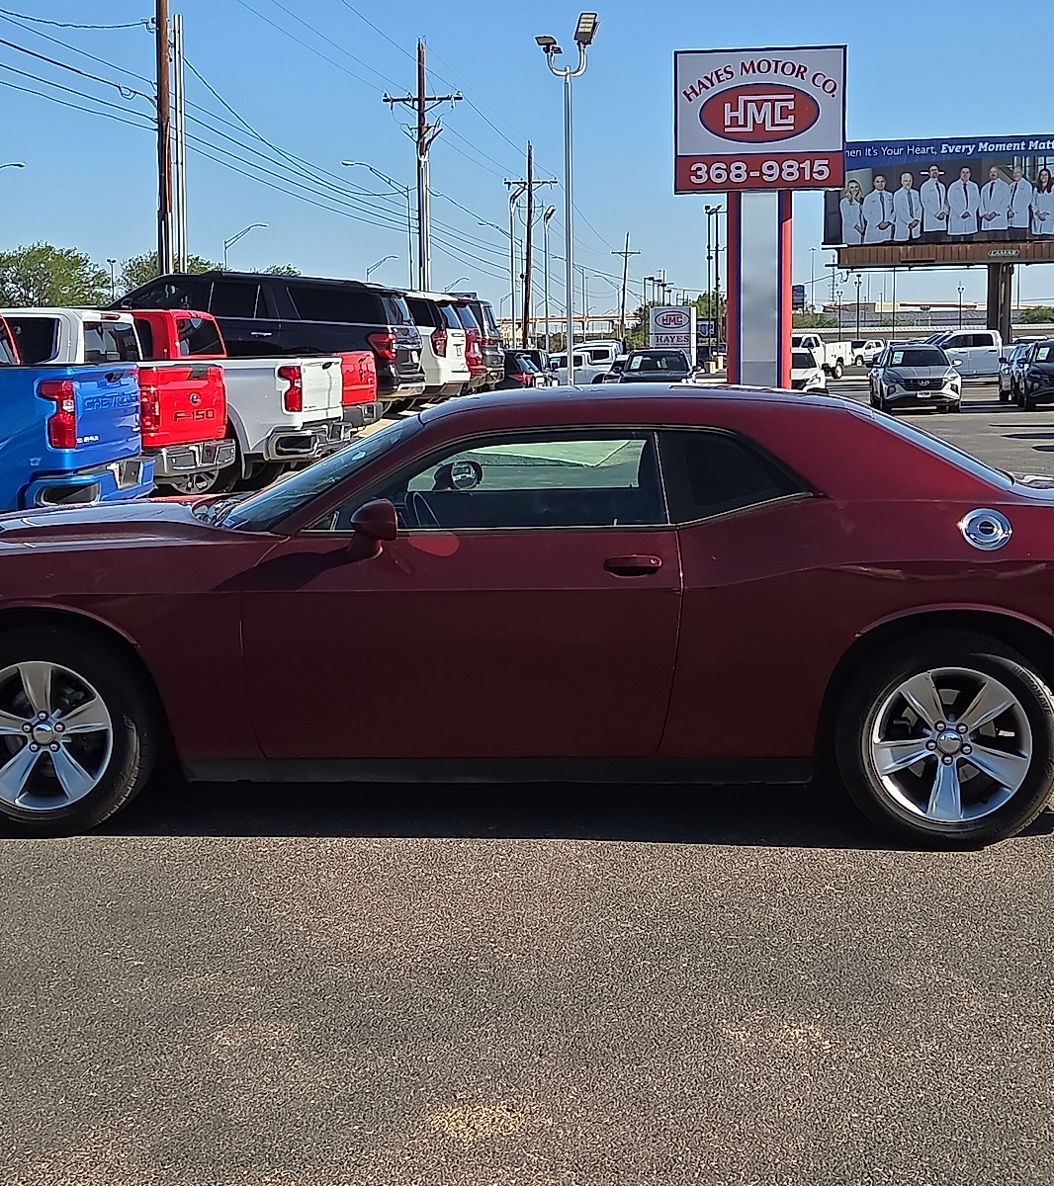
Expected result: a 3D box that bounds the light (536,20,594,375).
[{"bbox_3d":[0.731,-6.582,34.486,1.050,7.500,0.700,-1,7,-6],"label":"light"}]

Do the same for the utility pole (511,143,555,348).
[{"bbox_3d":[0.005,-15.402,90.202,2.450,11.300,0.400,2,7,7],"label":"utility pole"}]

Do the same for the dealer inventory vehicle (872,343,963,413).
[{"bbox_3d":[9.499,-5.247,46.906,1.870,1.650,4.600,0,7,6],"label":"dealer inventory vehicle"}]

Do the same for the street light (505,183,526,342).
[{"bbox_3d":[-0.407,-12.561,78.479,0.680,8.200,0.400,0,7,8],"label":"street light"}]

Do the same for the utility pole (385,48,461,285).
[{"bbox_3d":[-3.242,-11.731,61.002,2.450,11.300,0.400,0,7,7],"label":"utility pole"}]

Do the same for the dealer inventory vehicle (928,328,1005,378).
[{"bbox_3d":[16.953,-9.027,73.126,5.900,1.950,2.050,0,7,6],"label":"dealer inventory vehicle"}]

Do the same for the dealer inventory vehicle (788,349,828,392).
[{"bbox_3d":[7.004,-5.680,51.105,1.860,1.690,4.600,0,7,7],"label":"dealer inventory vehicle"}]

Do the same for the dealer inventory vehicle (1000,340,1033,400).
[{"bbox_3d":[14.106,-6.144,53.704,1.850,1.600,4.500,1,8,13],"label":"dealer inventory vehicle"}]

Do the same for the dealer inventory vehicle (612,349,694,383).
[{"bbox_3d":[3.176,-5.023,46.105,1.850,1.630,4.500,0,7,6],"label":"dealer inventory vehicle"}]

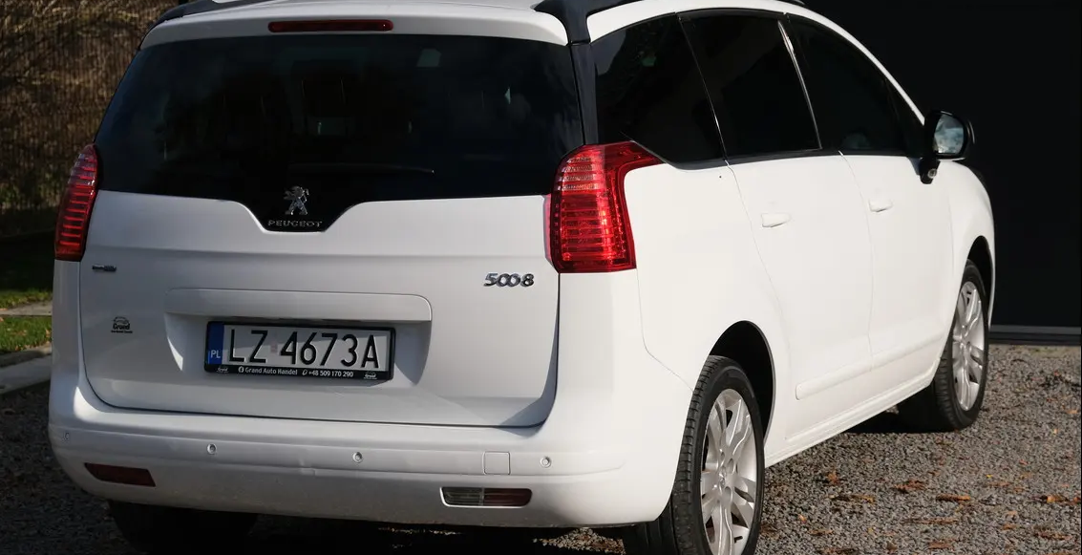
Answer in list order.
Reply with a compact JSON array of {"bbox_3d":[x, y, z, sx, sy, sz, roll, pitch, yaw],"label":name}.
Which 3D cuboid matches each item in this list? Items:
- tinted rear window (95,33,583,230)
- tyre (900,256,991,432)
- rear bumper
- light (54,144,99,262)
[{"bbox_3d":[-0.560,-0.352,6.330,1.410,0.530,0.095,1,-18,23],"label":"tinted rear window"},{"bbox_3d":[1.480,0.246,9.175,0.225,0.650,0.650,1,6,23],"label":"tyre"},{"bbox_3d":[-0.545,0.283,6.404,1.800,0.650,0.530,1,6,23],"label":"rear bumper"},{"bbox_3d":[-1.217,-0.214,6.710,0.215,0.315,0.310,1,6,23],"label":"light"}]

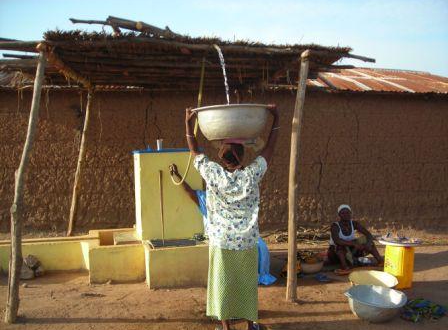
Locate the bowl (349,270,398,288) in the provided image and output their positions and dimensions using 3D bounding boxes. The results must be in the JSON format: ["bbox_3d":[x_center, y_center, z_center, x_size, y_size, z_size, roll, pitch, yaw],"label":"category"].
[{"bbox_3d":[1.515,1.253,5.021,0.490,0.170,0.490,6,5,0],"label":"bowl"}]

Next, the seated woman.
[{"bbox_3d":[1.690,0.906,6.320,0.630,0.790,0.700,-1,2,-5],"label":"seated woman"}]

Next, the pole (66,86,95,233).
[{"bbox_3d":[-2.141,0.095,7.200,0.100,2.450,0.090,8,0,0],"label":"pole"}]

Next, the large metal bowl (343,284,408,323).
[{"bbox_3d":[1.333,1.269,4.350,0.540,0.210,0.540,4,7,0],"label":"large metal bowl"}]

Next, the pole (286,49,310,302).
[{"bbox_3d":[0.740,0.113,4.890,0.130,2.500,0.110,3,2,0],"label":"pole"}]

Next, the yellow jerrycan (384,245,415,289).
[{"bbox_3d":[1.936,1.110,5.446,0.220,0.440,0.260,-2,3,-40],"label":"yellow jerrycan"}]

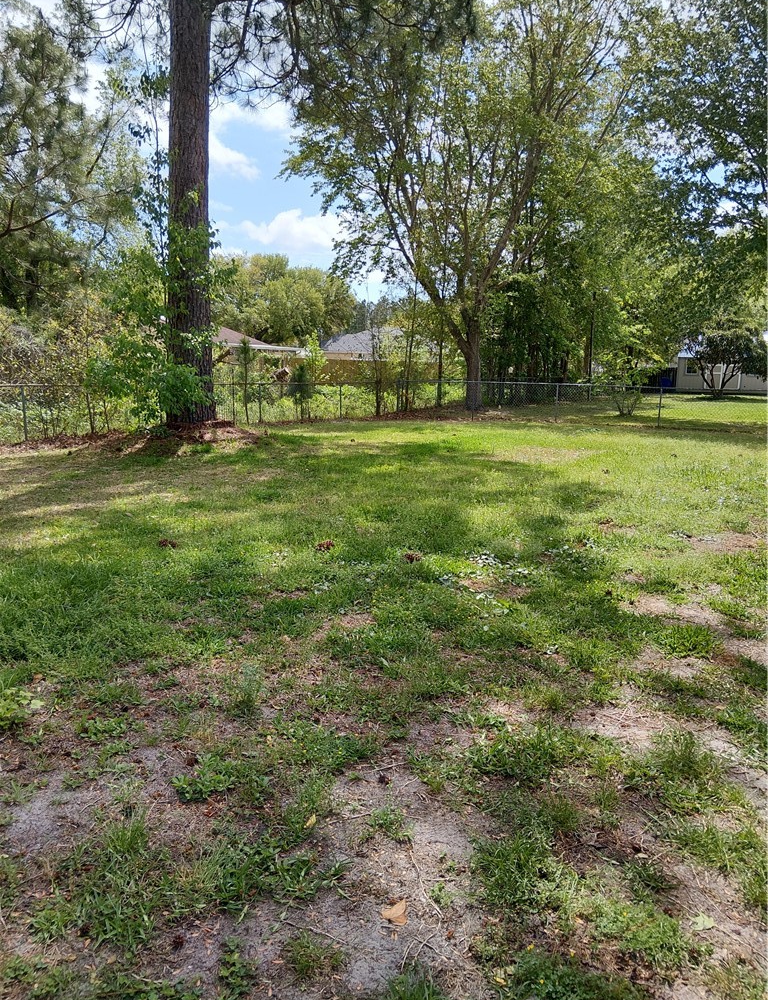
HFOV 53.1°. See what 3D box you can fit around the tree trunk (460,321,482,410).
[{"bbox_3d":[3.180,-4.860,27.880,0.720,3.250,0.700,0,10,0],"label":"tree trunk"}]

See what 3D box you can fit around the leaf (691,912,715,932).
[{"bbox_3d":[0.893,1.180,2.160,0.088,0.016,0.060,-5,11,-29],"label":"leaf"}]

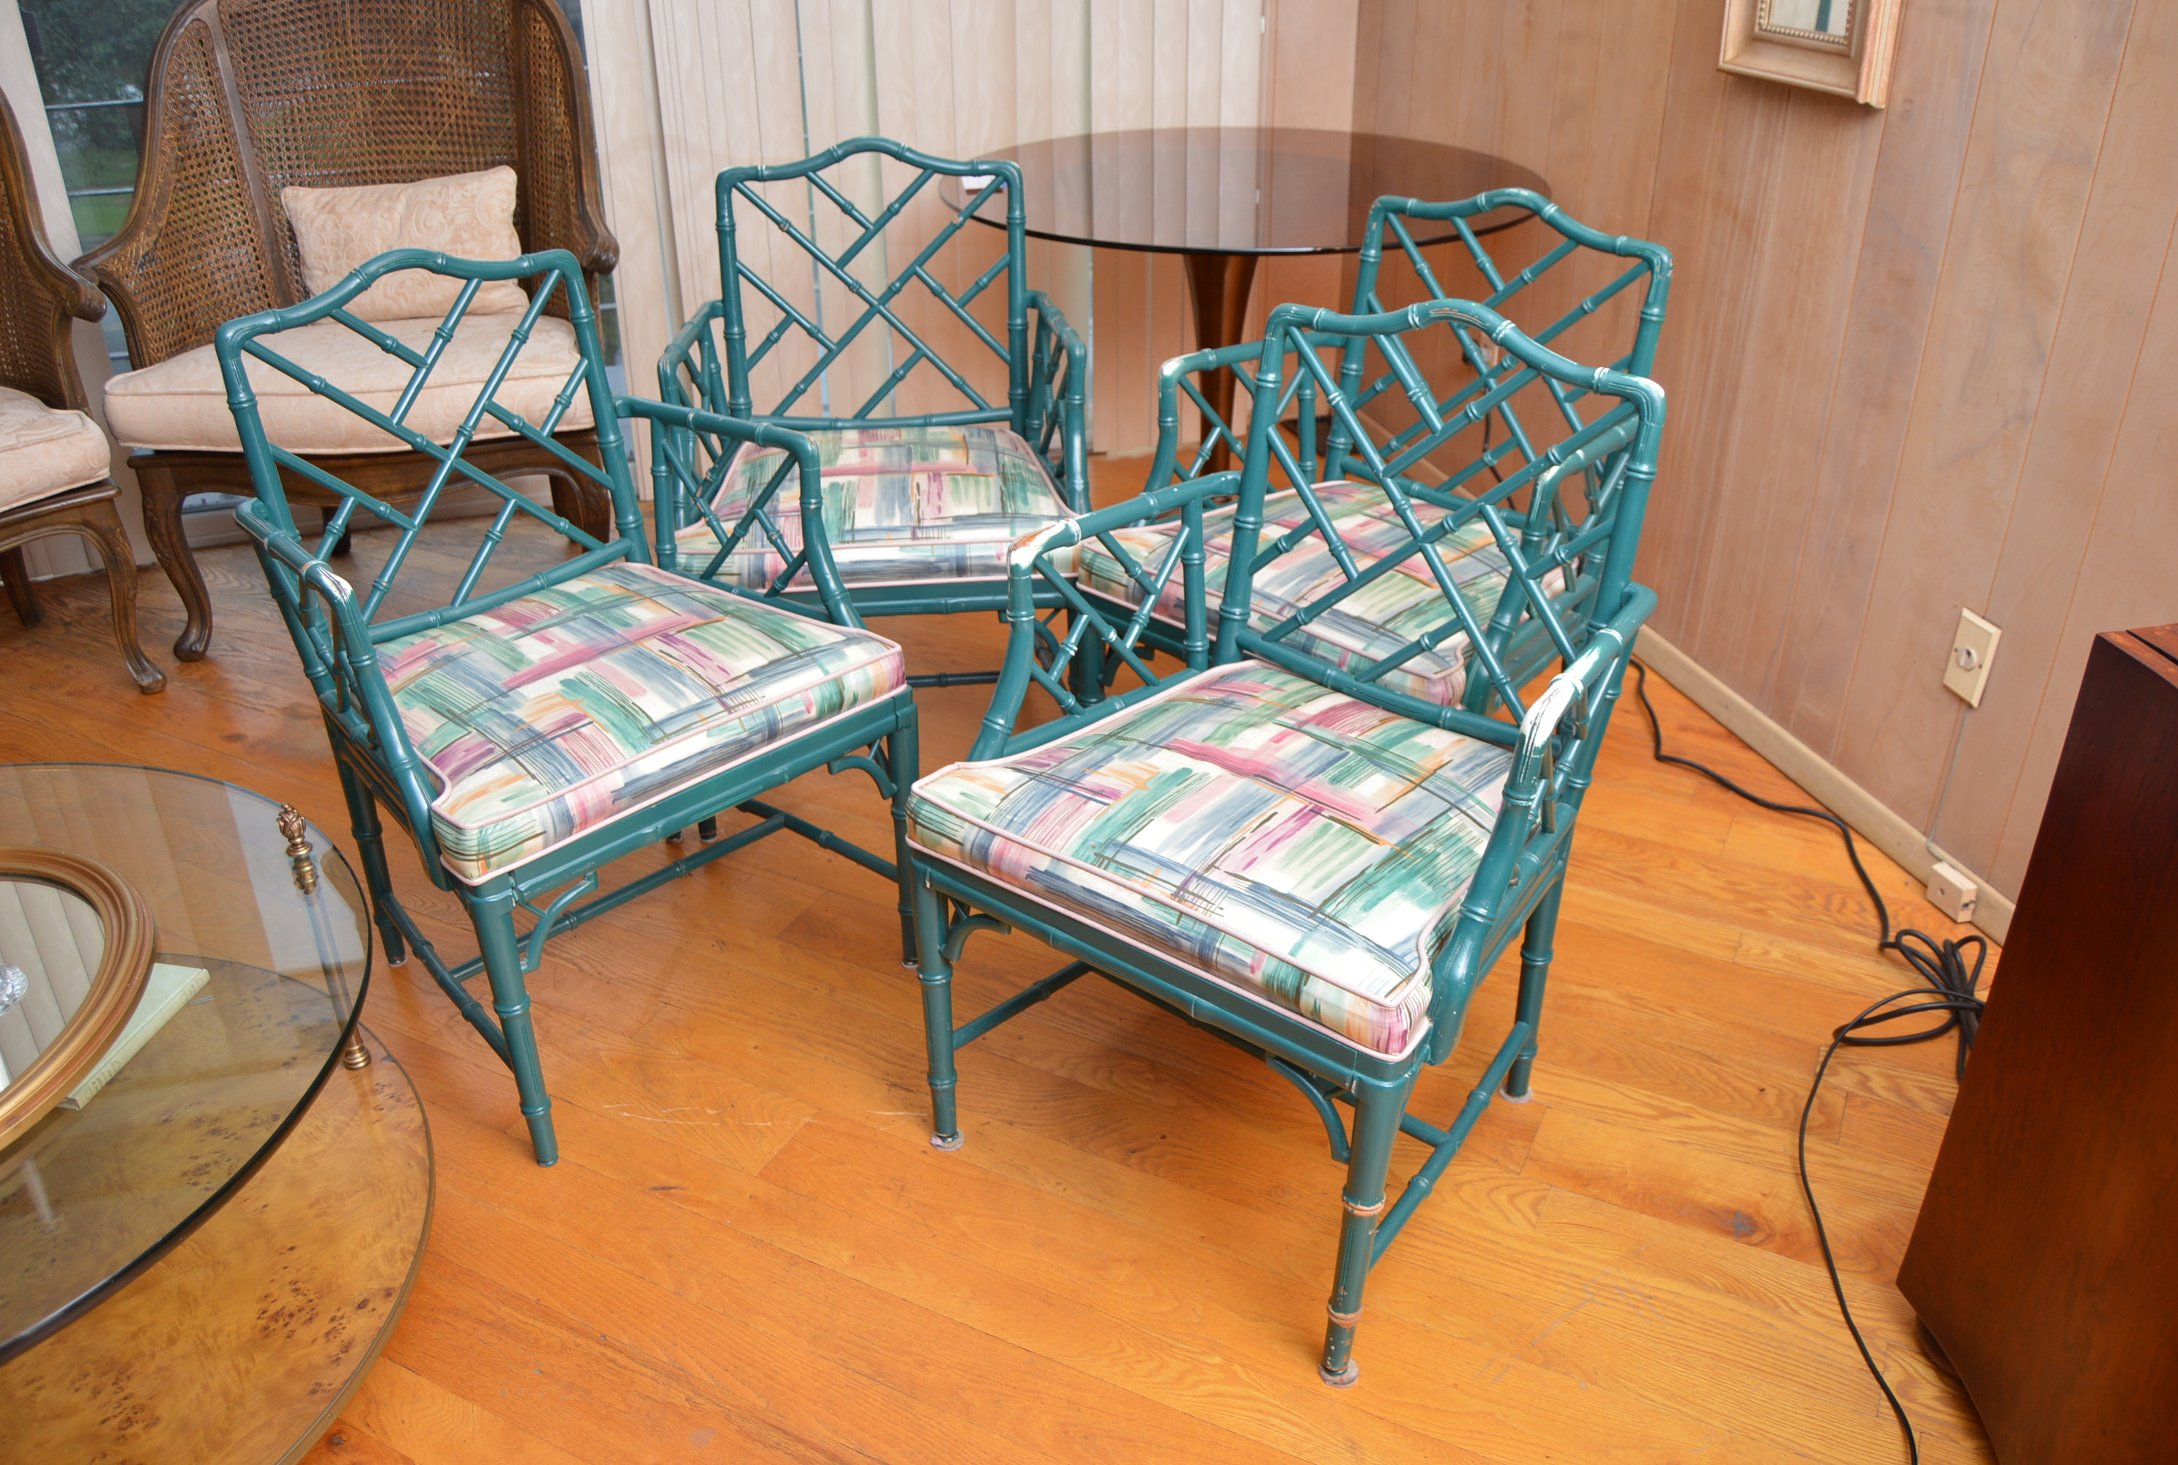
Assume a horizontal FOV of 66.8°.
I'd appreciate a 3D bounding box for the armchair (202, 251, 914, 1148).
[{"bbox_3d":[-0.617,-0.084,1.972,0.578,0.905,0.616,25,38,37],"label":"armchair"}]

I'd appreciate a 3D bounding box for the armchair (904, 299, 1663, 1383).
[{"bbox_3d":[0.213,0.055,1.721,0.616,0.905,0.578,22,36,34],"label":"armchair"}]

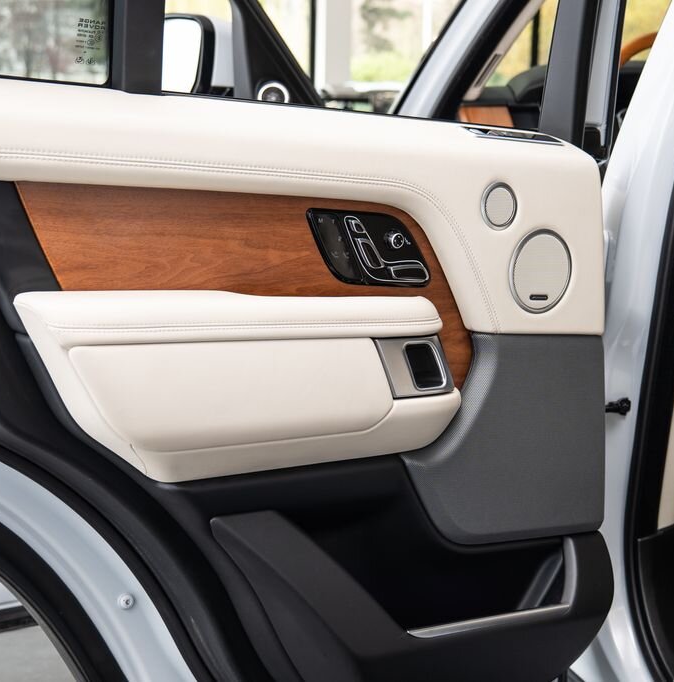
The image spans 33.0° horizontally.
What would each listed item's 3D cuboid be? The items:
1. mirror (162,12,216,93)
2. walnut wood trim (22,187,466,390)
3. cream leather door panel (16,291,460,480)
[{"bbox_3d":[-0.369,-0.648,2.600,0.250,0.185,0.140,7,9,38],"label":"mirror"},{"bbox_3d":[-0.078,-0.061,1.407,0.630,0.260,0.045,-4,9,-32],"label":"walnut wood trim"},{"bbox_3d":[-0.102,0.041,1.382,0.570,0.215,0.115,-4,9,-32],"label":"cream leather door panel"}]

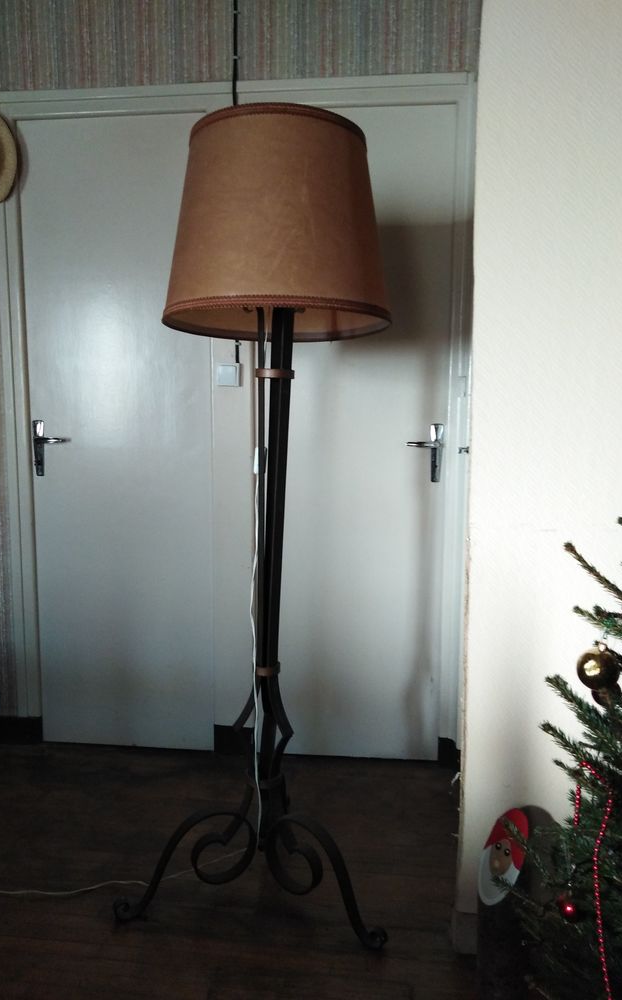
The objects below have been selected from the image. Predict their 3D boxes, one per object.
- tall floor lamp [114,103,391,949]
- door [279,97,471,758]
[{"bbox_3d":[-0.118,0.075,1.762,0.620,1.730,0.580,1,7,6],"label":"tall floor lamp"},{"bbox_3d":[0.132,-0.168,2.389,0.650,2.060,0.050,1,7,6],"label":"door"}]

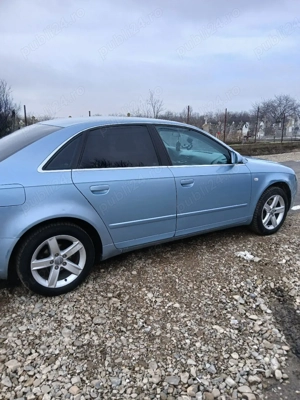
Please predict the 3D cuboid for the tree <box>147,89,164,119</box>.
[{"bbox_3d":[0.629,-9.953,34.622,2.200,5.360,2.200,0,14,0],"label":"tree"}]

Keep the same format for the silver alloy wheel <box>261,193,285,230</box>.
[{"bbox_3d":[1.498,0.143,3.795,0.445,0.445,0.180,-8,16,-31],"label":"silver alloy wheel"}]

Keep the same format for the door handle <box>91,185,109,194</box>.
[{"bbox_3d":[-0.405,-0.083,2.425,0.165,0.072,0.050,-5,14,-31],"label":"door handle"}]

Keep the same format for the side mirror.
[{"bbox_3d":[0.917,-0.442,3.148,0.110,0.135,0.180,-5,15,-19],"label":"side mirror"}]

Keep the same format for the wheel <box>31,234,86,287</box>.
[{"bbox_3d":[-0.754,0.476,2.449,0.445,0.445,0.180,-8,16,-31],"label":"wheel"}]

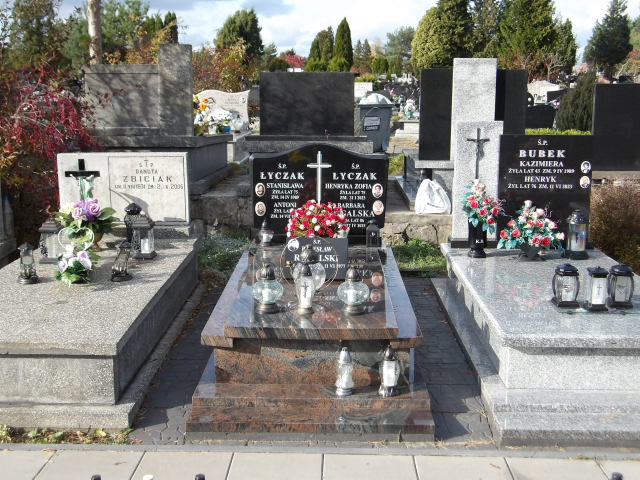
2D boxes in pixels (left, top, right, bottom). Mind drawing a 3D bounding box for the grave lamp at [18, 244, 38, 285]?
[{"bbox_3d":[-1.758,0.133,4.658,0.125,0.240,0.125,-3,12,-14],"label":"grave lamp"}]

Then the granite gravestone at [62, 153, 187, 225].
[{"bbox_3d":[-1.490,-0.388,5.925,0.980,0.550,0.085,0,10,2],"label":"granite gravestone"}]

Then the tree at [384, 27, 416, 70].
[{"bbox_3d":[8.921,-20.196,85.000,4.000,6.300,4.000,0,12,1],"label":"tree"}]

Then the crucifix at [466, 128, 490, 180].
[{"bbox_3d":[1.131,-0.606,5.520,0.170,0.370,0.040,0,11,1],"label":"crucifix"}]

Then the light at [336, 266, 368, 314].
[{"bbox_3d":[0.160,0.231,3.645,0.149,0.215,0.149,0,11,1],"label":"light"}]

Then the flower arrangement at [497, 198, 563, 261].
[{"bbox_3d":[1.413,-0.069,5.149,0.440,0.380,0.340,0,12,1],"label":"flower arrangement"}]

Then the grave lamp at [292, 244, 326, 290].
[{"bbox_3d":[-0.056,0.149,4.263,0.185,0.255,0.125,0,12,1],"label":"grave lamp"}]

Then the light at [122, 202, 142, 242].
[{"bbox_3d":[-1.378,-0.115,5.674,0.130,0.310,0.130,0,12,1],"label":"light"}]

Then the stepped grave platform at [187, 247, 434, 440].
[{"bbox_3d":[-0.021,0.408,4.361,1.036,0.416,2.345,0,11,1],"label":"stepped grave platform"}]

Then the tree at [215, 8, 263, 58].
[{"bbox_3d":[-5.458,-12.757,52.000,3.300,5.500,3.300,0,12,1],"label":"tree"}]

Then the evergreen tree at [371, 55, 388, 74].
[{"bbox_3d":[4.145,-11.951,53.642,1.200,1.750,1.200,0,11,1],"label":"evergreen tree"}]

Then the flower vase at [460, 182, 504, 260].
[{"bbox_3d":[1.040,-0.138,4.969,0.270,0.495,0.250,0,11,1],"label":"flower vase"}]

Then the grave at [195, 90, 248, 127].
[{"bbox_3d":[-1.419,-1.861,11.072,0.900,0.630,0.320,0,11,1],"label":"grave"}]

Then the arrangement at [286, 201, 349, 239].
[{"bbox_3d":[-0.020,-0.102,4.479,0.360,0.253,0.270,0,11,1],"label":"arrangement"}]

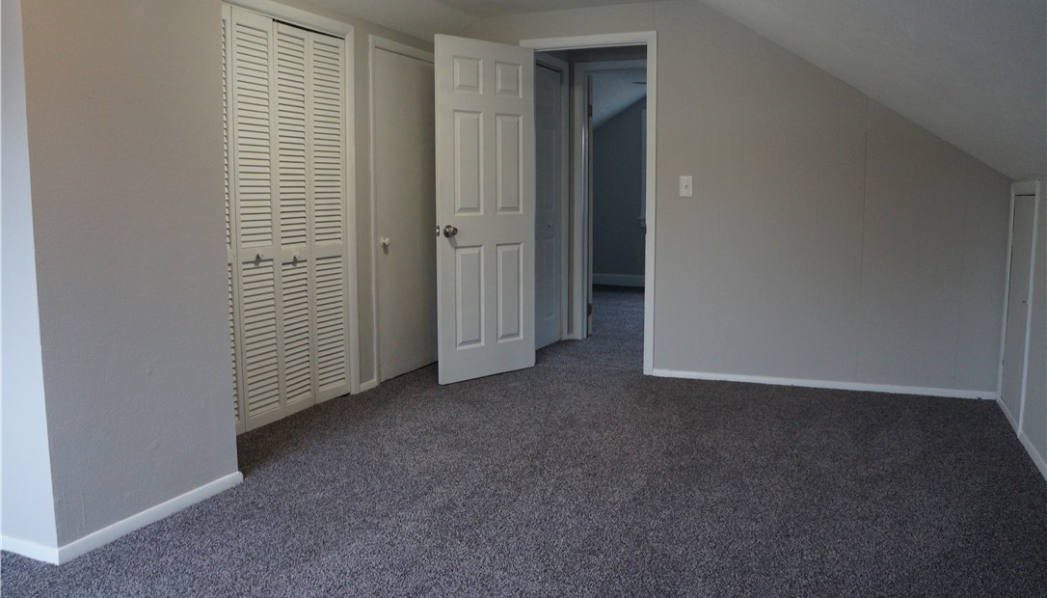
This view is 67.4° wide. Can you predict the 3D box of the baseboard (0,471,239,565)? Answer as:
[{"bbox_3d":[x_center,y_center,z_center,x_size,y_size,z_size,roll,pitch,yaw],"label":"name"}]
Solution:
[{"bbox_3d":[-1.326,0.708,2.684,0.249,0.052,0.752,3,7,23],"label":"baseboard"}]

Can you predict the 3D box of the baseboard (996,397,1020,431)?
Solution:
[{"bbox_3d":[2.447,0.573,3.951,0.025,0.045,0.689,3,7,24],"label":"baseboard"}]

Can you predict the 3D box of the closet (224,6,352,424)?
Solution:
[{"bbox_3d":[-1.157,-0.382,3.930,0.040,1.925,0.850,3,7,23],"label":"closet"}]

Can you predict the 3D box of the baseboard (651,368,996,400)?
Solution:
[{"bbox_3d":[1.702,0.495,4.617,1.890,0.045,0.025,2,7,20],"label":"baseboard"}]

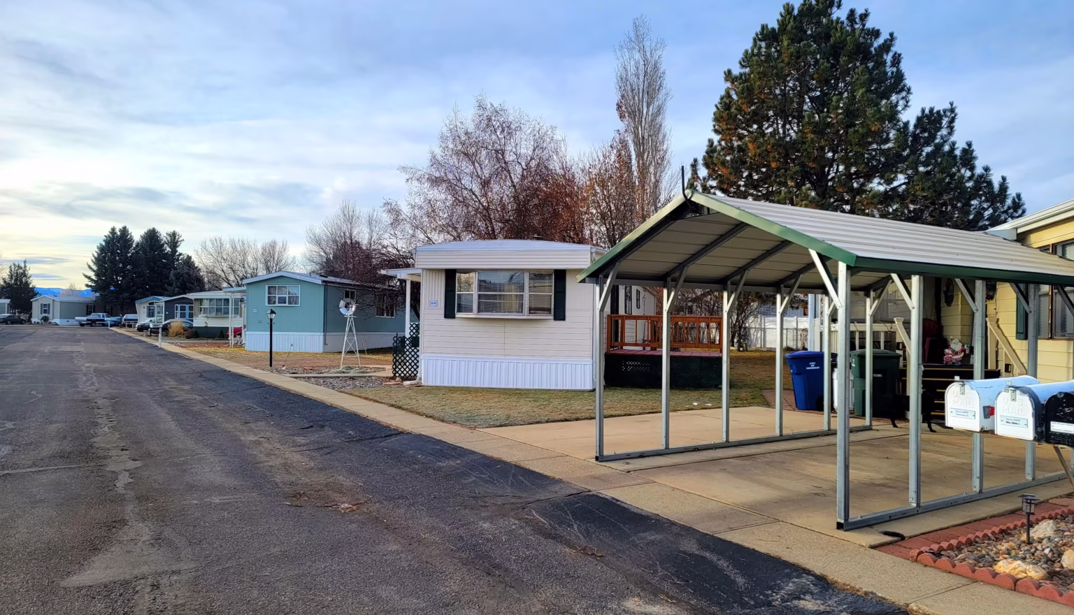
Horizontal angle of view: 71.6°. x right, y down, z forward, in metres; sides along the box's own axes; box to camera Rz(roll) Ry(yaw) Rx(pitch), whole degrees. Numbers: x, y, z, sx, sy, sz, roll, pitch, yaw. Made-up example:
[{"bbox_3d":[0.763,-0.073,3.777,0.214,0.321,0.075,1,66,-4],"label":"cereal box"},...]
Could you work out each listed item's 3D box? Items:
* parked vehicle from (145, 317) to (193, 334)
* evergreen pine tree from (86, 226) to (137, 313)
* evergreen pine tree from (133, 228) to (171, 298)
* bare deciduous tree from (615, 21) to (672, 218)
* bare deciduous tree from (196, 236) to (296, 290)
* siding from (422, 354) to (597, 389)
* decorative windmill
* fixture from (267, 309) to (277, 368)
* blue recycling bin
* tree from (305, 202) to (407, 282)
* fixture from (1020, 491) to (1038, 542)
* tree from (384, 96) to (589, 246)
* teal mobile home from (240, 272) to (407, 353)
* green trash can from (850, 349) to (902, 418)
[{"bbox_3d":[-29.577,1.555,60.000,1.800,1.480,4.500,0,-1,16],"label":"parked vehicle"},{"bbox_3d":[-53.003,-3.875,93.092,6.400,12.681,6.200,1,-1,0],"label":"evergreen pine tree"},{"bbox_3d":[-50.112,-4.044,97.000,5.300,12.800,5.300,1,-1,-27],"label":"evergreen pine tree"},{"bbox_3d":[5.746,-6.828,40.000,3.100,17.700,3.100,1,-1,8],"label":"bare deciduous tree"},{"bbox_3d":[-27.277,-2.159,70.066,9.400,9.168,8.500,1,-1,0],"label":"bare deciduous tree"},{"bbox_3d":[-0.726,1.575,18.150,4.200,0.740,0.120,1,-1,9],"label":"siding"},{"bbox_3d":[-6.355,0.844,25.417,0.740,2.345,0.680,0,-1,12],"label":"decorative windmill"},{"bbox_3d":[-8.718,1.009,24.514,0.300,1.935,0.300,0,-1,18],"label":"fixture"},{"bbox_3d":[4.966,1.302,13.520,0.880,1.070,0.680,0,-1,18],"label":"blue recycling bin"},{"bbox_3d":[-13.417,-2.820,55.000,7.500,9.800,7.500,1,-1,-14],"label":"tree"},{"bbox_3d":[3.579,1.544,5.420,0.105,0.350,0.105,1,-1,-33],"label":"fixture"},{"bbox_3d":[-2.297,-3.877,35.088,9.600,12.159,9.000,1,-1,0],"label":"tree"},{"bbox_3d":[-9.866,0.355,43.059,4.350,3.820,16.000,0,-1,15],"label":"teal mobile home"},{"bbox_3d":[5.794,1.272,12.782,0.720,1.140,0.840,0,-1,12],"label":"green trash can"}]

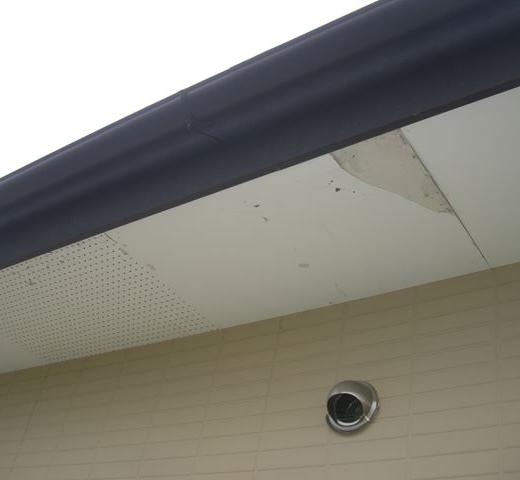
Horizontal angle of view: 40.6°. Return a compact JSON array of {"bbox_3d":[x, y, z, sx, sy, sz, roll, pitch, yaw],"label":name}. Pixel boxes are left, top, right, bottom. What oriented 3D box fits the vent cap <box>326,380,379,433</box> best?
[{"bbox_3d":[0.227,0.423,1.838,0.153,0.153,0.085,-16,-44,33],"label":"vent cap"}]

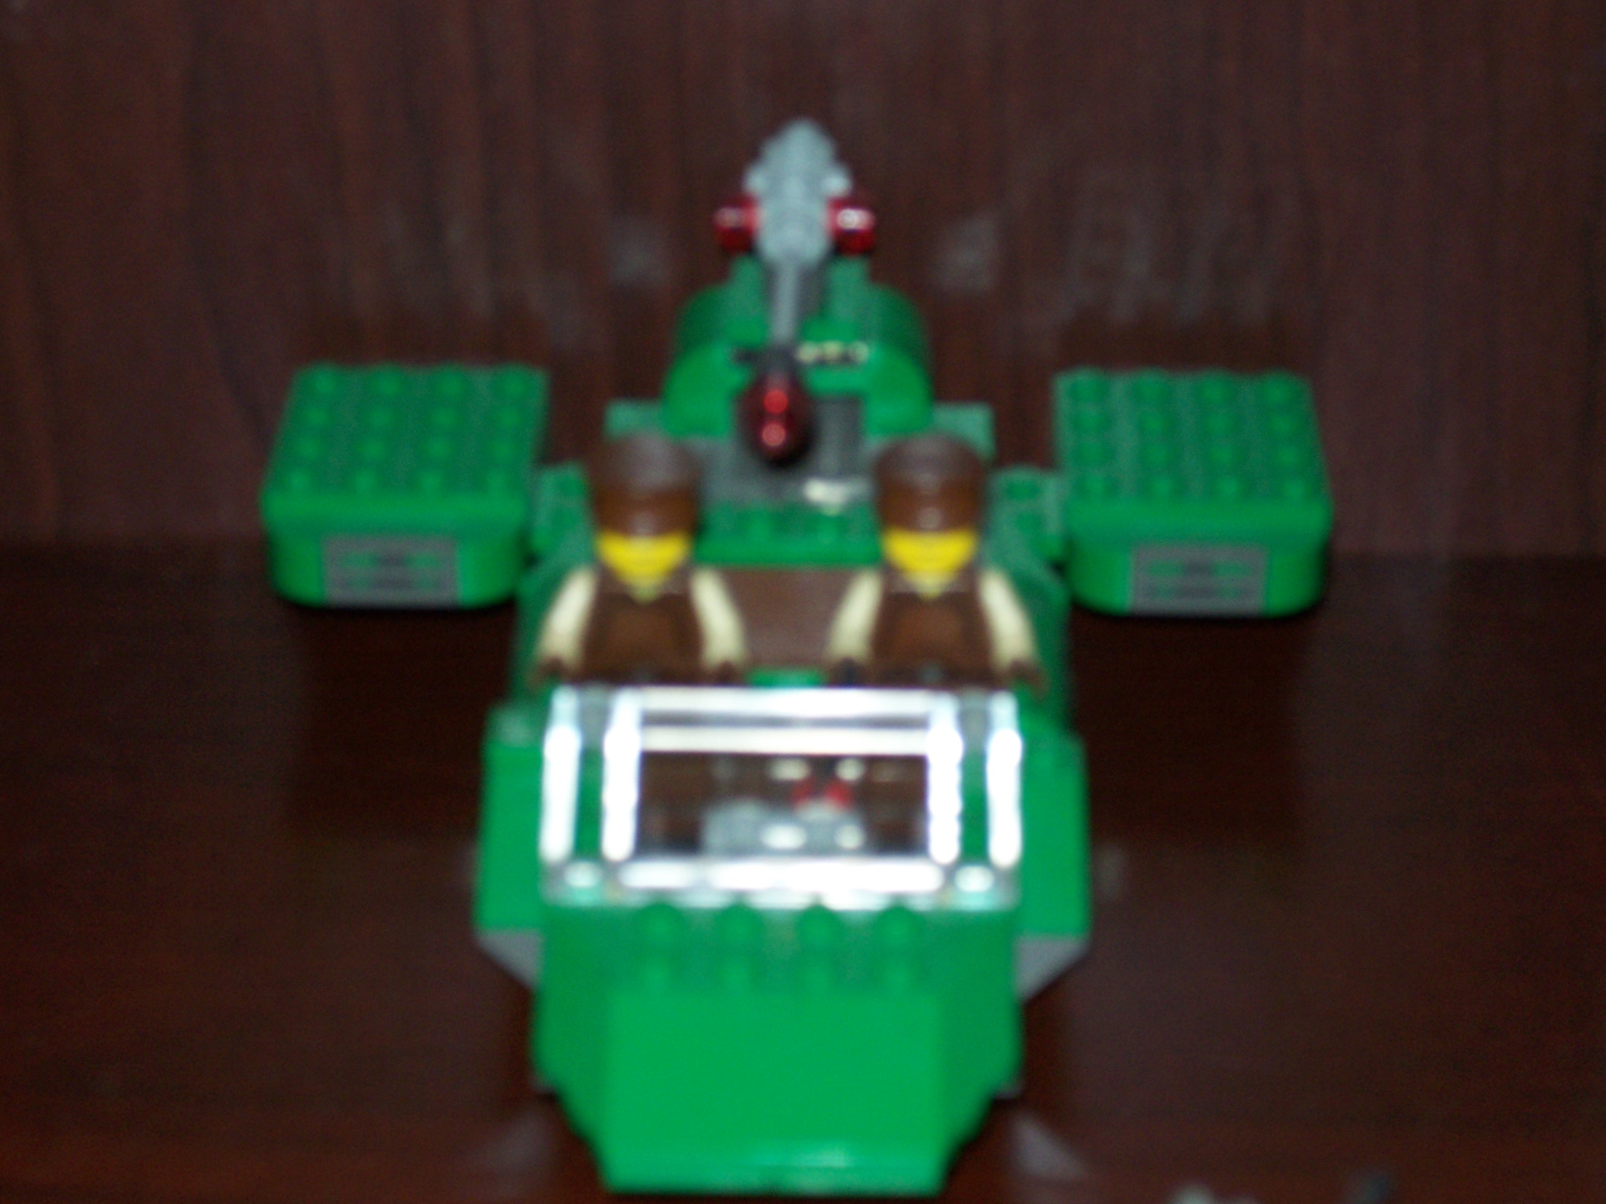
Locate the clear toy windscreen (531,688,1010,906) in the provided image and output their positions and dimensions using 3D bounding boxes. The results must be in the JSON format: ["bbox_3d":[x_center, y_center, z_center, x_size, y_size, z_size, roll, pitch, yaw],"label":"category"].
[{"bbox_3d":[-0.002,0.020,0.391,0.048,0.018,0.016,0,32,1],"label":"clear toy windscreen"}]

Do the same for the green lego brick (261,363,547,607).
[{"bbox_3d":[-0.049,-0.015,0.474,0.032,0.017,0.032,0,32,1],"label":"green lego brick"}]

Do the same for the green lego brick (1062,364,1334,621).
[{"bbox_3d":[0.047,-0.014,0.472,0.032,0.017,0.032,0,32,1],"label":"green lego brick"}]

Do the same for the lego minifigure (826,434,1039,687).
[{"bbox_3d":[0.014,0.001,0.428,0.024,0.033,0.018,0,32,1],"label":"lego minifigure"}]

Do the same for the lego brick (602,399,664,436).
[{"bbox_3d":[-0.021,-0.020,0.473,0.009,0.006,0.011,0,32,1],"label":"lego brick"}]

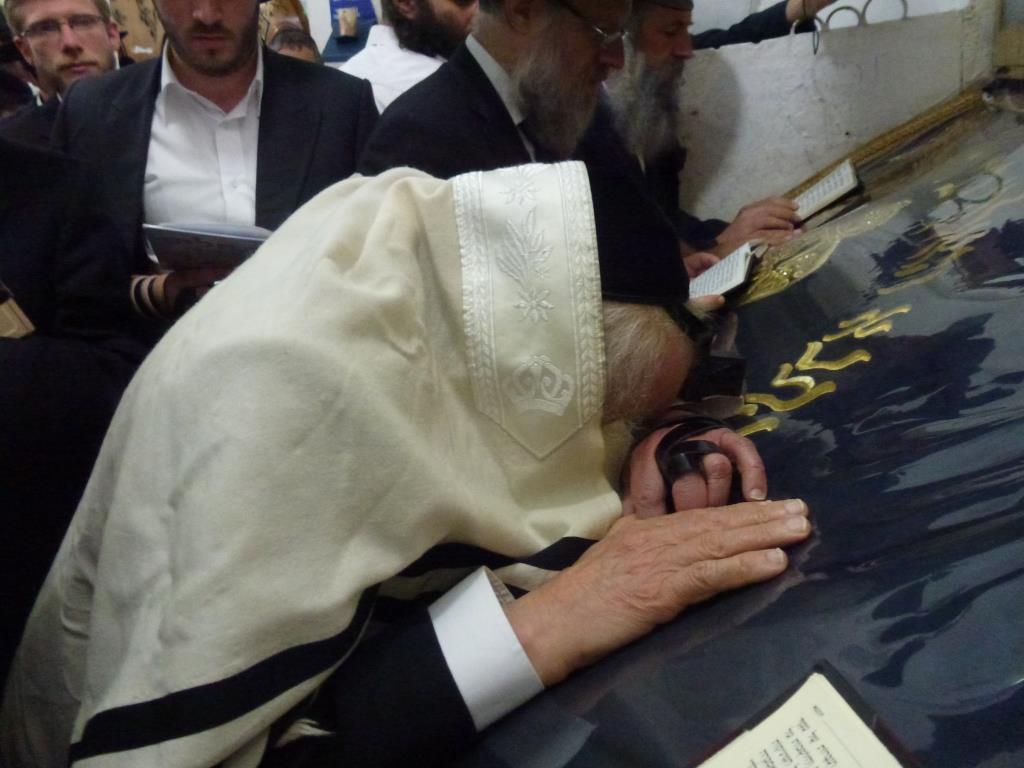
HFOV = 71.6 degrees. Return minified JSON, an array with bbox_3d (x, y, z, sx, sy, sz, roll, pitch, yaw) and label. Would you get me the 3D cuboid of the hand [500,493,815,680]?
[{"bbox_3d":[0.096,0.122,0.460,0.195,0.050,0.090,-23,41,-5],"label":"hand"}]

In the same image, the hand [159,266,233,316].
[{"bbox_3d":[-0.415,-0.130,1.030,0.160,0.075,0.090,0,18,13],"label":"hand"}]

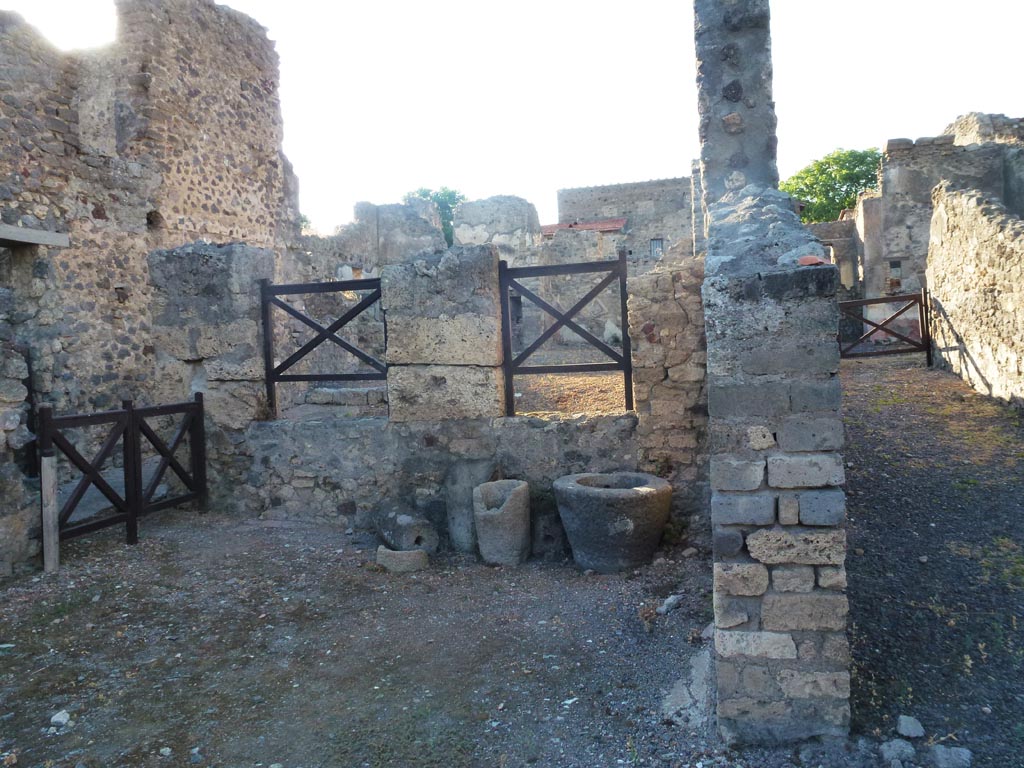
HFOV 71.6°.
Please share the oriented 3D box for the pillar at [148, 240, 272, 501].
[{"bbox_3d":[-3.098,-0.068,7.371,1.030,2.720,0.550,-2,2,14],"label":"pillar"}]

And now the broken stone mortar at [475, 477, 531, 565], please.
[{"bbox_3d":[-0.071,1.023,5.310,0.410,0.580,0.400,-2,2,0],"label":"broken stone mortar"}]

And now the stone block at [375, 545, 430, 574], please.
[{"bbox_3d":[-0.798,1.265,5.197,0.360,0.160,0.230,-2,2,14],"label":"stone block"}]

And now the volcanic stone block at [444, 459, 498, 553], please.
[{"bbox_3d":[-0.342,0.943,5.737,0.400,0.730,0.280,-2,2,14],"label":"volcanic stone block"}]

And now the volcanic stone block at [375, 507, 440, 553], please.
[{"bbox_3d":[-0.841,1.121,5.774,0.480,0.350,0.400,-2,2,-6],"label":"volcanic stone block"}]

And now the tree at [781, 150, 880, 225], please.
[{"bbox_3d":[14.066,-6.518,29.856,6.000,8.000,6.000,-2,2,14],"label":"tree"}]

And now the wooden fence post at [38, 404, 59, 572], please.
[{"bbox_3d":[-3.539,0.811,5.397,0.085,1.260,0.085,-2,2,14],"label":"wooden fence post"}]

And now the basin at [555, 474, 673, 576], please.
[{"bbox_3d":[0.779,0.994,5.210,0.840,0.580,0.840,-2,2,14],"label":"basin"}]

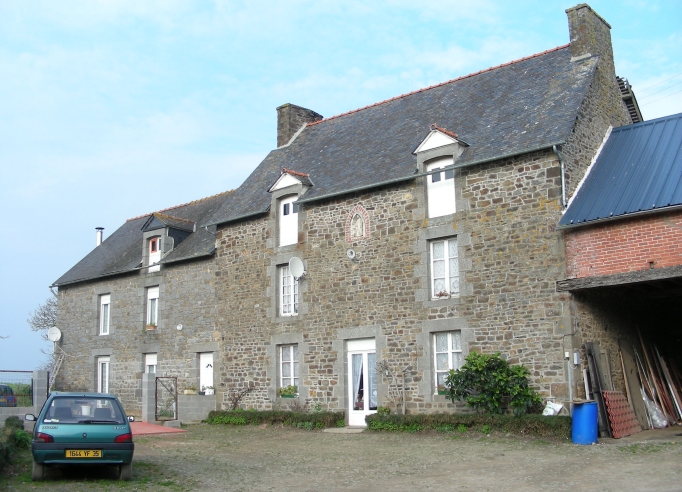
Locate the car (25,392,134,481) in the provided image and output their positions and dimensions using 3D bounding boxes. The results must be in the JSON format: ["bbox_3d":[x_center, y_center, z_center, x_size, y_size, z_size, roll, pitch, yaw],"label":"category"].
[{"bbox_3d":[-4.637,3.359,13.436,1.610,1.390,3.560,3,-12,-20],"label":"car"}]

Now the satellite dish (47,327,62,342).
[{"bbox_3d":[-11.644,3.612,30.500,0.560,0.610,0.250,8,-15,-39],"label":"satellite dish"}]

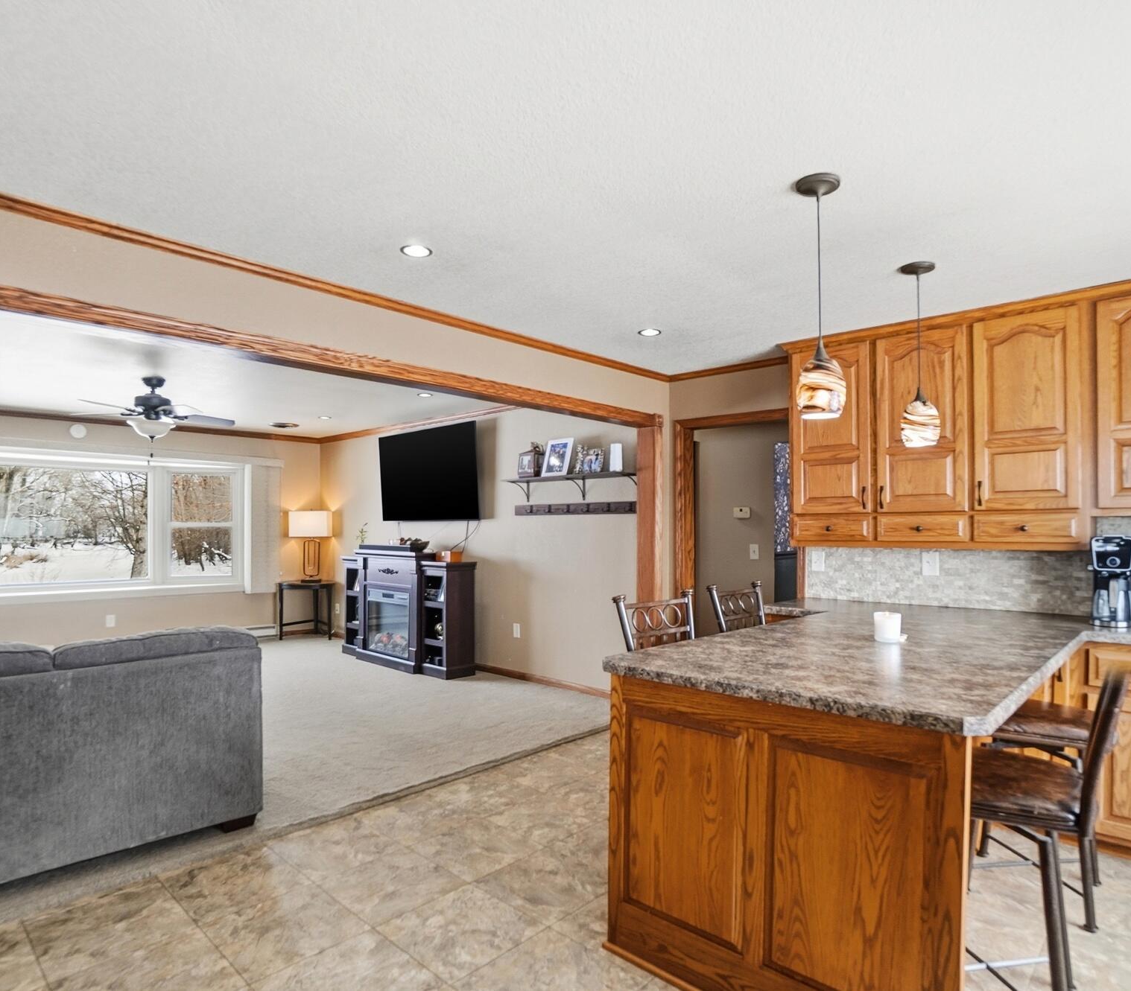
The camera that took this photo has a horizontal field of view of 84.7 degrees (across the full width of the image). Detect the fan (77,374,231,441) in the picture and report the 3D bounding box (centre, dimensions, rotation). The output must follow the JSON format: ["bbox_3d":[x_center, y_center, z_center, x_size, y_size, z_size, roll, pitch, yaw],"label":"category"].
[{"bbox_3d":[-3.135,-0.677,4.720,1.130,0.490,1.130,2,-3,-45],"label":"fan"}]

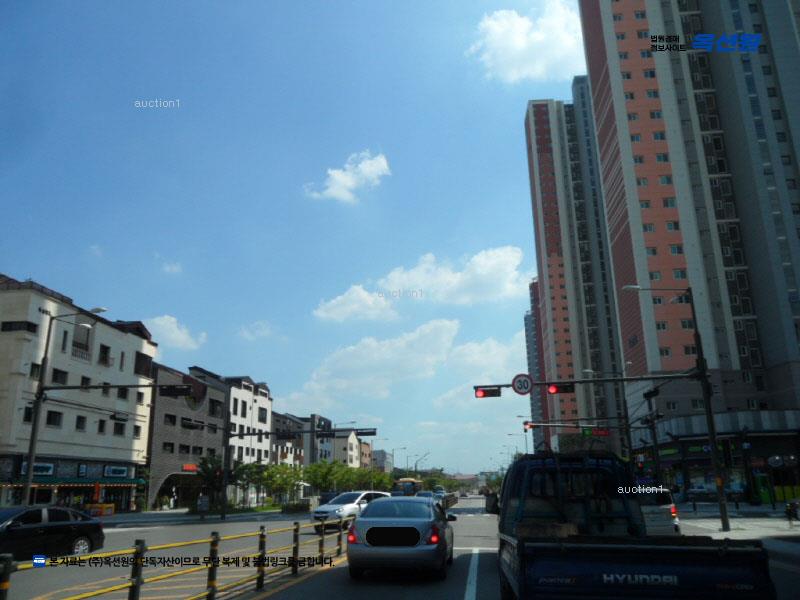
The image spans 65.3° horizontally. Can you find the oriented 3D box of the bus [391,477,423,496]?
[{"bbox_3d":[1.680,29.392,96.202,2.500,3.250,10.800,-3,-17,7],"label":"bus"}]

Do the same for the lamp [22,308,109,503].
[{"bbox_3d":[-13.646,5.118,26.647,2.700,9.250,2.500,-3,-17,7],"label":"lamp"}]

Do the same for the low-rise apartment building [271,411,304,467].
[{"bbox_3d":[-24.995,26.909,104.667,13.000,13.800,17.500,-3,-17,7],"label":"low-rise apartment building"}]

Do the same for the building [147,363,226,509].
[{"bbox_3d":[-30.002,15.840,71.076,13.800,15.000,17.500,-3,-17,7],"label":"building"}]

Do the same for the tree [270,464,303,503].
[{"bbox_3d":[-14.899,24.387,82.530,4.000,4.900,4.100,-3,-17,7],"label":"tree"}]

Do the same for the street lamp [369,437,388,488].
[{"bbox_3d":[-3.078,26.341,96.156,2.800,9.400,0.350,-3,-17,7],"label":"street lamp"}]

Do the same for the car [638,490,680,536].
[{"bbox_3d":[6.486,6.323,18.187,1.740,1.500,4.200,-3,-17,5],"label":"car"}]

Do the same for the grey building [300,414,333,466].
[{"bbox_3d":[-20.590,30.554,119.767,11.500,15.400,15.000,-3,-17,7],"label":"grey building"}]

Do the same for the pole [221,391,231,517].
[{"bbox_3d":[-11.004,9.847,39.302,0.350,7.600,0.350,-3,-17,7],"label":"pole"}]

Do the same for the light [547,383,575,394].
[{"bbox_3d":[6.271,3.500,24.313,1.040,0.380,0.300,-3,-17,7],"label":"light"}]

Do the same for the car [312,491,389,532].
[{"bbox_3d":[-1.859,8.948,26.491,1.790,1.520,4.300,-13,-20,35],"label":"car"}]

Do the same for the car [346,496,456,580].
[{"bbox_3d":[0.220,5.043,13.511,1.820,1.470,4.800,-3,-17,7],"label":"car"}]

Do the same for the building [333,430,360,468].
[{"bbox_3d":[-16.239,39.330,149.183,10.500,15.200,14.000,-3,-17,7],"label":"building"}]

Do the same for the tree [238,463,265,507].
[{"bbox_3d":[-16.353,20.000,67.726,2.800,4.600,2.800,-3,-17,7],"label":"tree"}]

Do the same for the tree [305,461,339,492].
[{"bbox_3d":[-9.597,22.570,77.079,4.100,5.500,4.100,-3,-17,7],"label":"tree"}]

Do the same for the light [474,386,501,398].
[{"bbox_3d":[3.486,3.711,24.719,1.030,0.380,0.300,-3,-17,7],"label":"light"}]

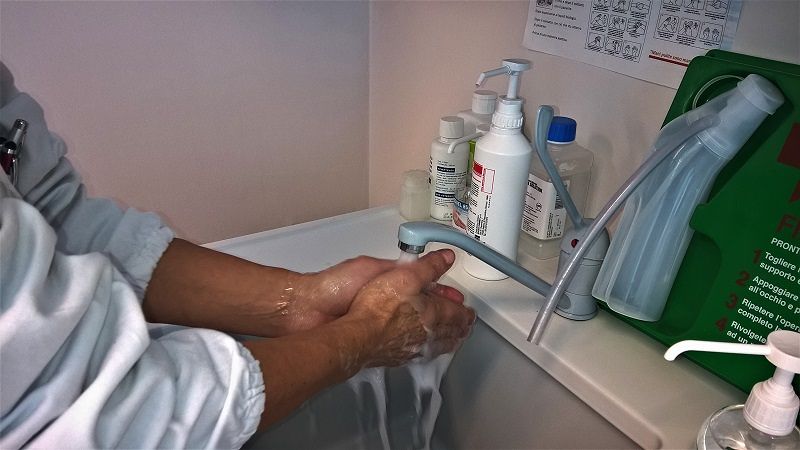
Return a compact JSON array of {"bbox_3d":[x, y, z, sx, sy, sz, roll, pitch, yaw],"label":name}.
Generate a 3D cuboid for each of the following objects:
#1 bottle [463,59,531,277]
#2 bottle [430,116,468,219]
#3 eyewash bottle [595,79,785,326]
[{"bbox_3d":[0.109,-0.062,0.767,0.093,0.267,0.067,-16,31,-32],"label":"bottle"},{"bbox_3d":[0.074,-0.084,0.950,0.056,0.148,0.056,2,26,-1],"label":"bottle"},{"bbox_3d":[0.299,-0.025,0.656,0.061,0.255,0.091,-3,32,-48],"label":"eyewash bottle"}]

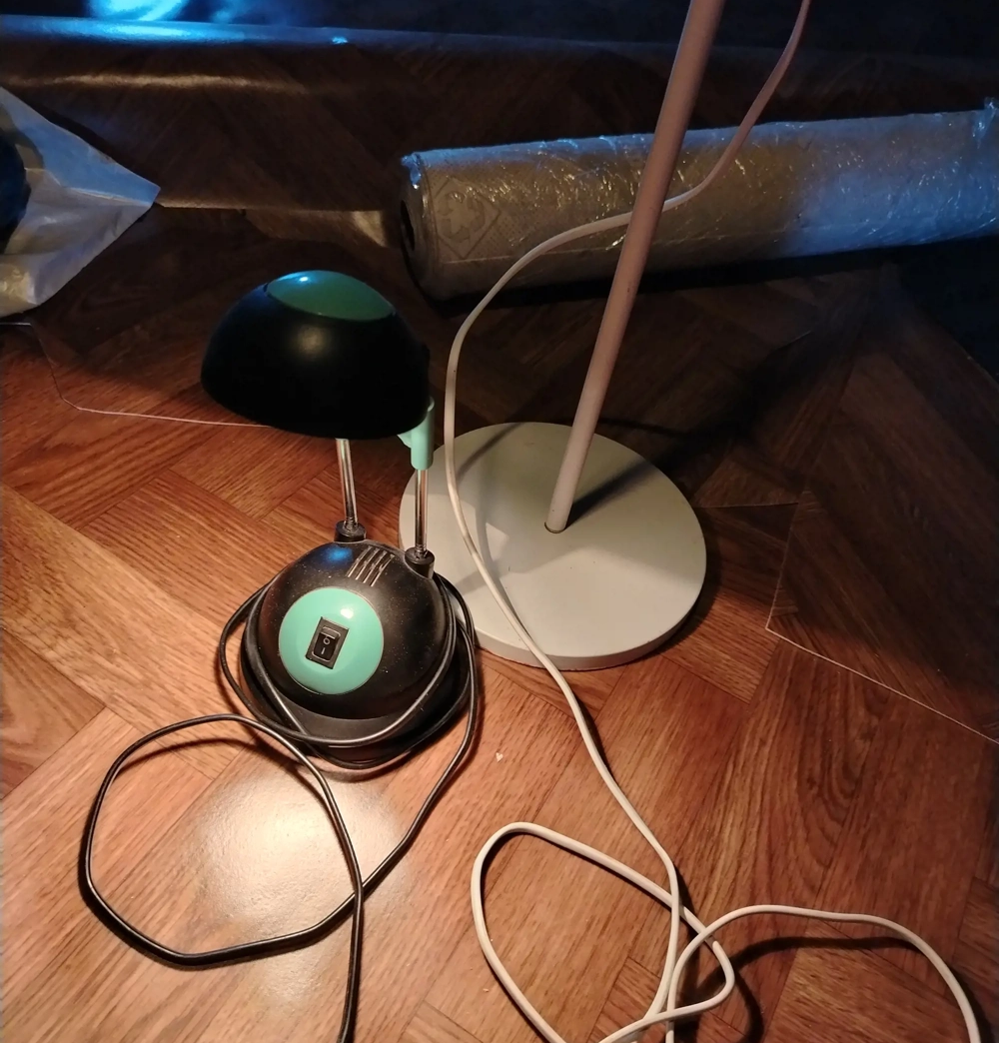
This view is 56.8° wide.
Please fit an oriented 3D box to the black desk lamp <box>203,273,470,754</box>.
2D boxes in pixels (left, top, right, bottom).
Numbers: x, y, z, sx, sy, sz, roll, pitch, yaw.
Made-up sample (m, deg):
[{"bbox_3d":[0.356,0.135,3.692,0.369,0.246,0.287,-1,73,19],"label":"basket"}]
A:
[{"bbox_3d":[-0.063,-0.006,0.442,0.131,0.256,0.134,19,48,6],"label":"black desk lamp"}]

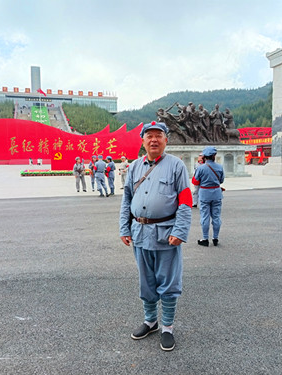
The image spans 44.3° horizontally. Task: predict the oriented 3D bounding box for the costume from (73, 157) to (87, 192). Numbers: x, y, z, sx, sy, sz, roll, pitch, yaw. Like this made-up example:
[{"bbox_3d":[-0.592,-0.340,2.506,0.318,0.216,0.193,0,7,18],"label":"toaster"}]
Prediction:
[{"bbox_3d":[-2.921,-0.630,16.620,0.600,1.678,0.420,-2,4,-14],"label":"costume"}]

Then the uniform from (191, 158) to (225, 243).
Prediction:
[{"bbox_3d":[1.117,0.224,5.818,0.520,1.350,0.380,-1,4,-3],"label":"uniform"}]

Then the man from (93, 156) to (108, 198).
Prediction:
[{"bbox_3d":[-1.624,-0.458,14.401,0.560,1.736,0.450,-2,4,-12],"label":"man"}]

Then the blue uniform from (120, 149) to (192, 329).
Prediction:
[{"bbox_3d":[0.134,0.414,2.825,0.550,1.391,0.370,1,4,18],"label":"blue uniform"}]

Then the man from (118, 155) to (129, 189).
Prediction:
[{"bbox_3d":[-0.914,-0.741,17.842,0.560,1.672,0.400,0,4,12],"label":"man"}]

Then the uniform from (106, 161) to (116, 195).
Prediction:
[{"bbox_3d":[-1.303,-0.438,14.895,0.420,1.483,0.450,2,5,30],"label":"uniform"}]

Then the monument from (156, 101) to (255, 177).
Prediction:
[{"bbox_3d":[5.375,-3.961,28.959,8.100,6.218,2.700,-2,4,-15],"label":"monument"}]

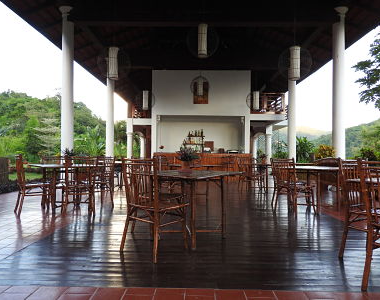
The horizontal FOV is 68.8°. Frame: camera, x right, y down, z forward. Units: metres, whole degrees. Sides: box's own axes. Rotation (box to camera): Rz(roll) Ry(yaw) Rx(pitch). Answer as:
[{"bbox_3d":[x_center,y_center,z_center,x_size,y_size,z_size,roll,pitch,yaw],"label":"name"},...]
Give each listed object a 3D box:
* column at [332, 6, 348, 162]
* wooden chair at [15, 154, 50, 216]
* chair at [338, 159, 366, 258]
[{"bbox_3d":[4.270,-1.477,7.948,0.440,5.350,0.440,0,-2,1],"label":"column"},{"bbox_3d":[-2.790,0.632,4.893,0.540,0.950,0.500,1,-2,-35],"label":"wooden chair"},{"bbox_3d":[1.800,0.564,2.634,0.540,0.950,0.500,1,-2,-35],"label":"chair"}]

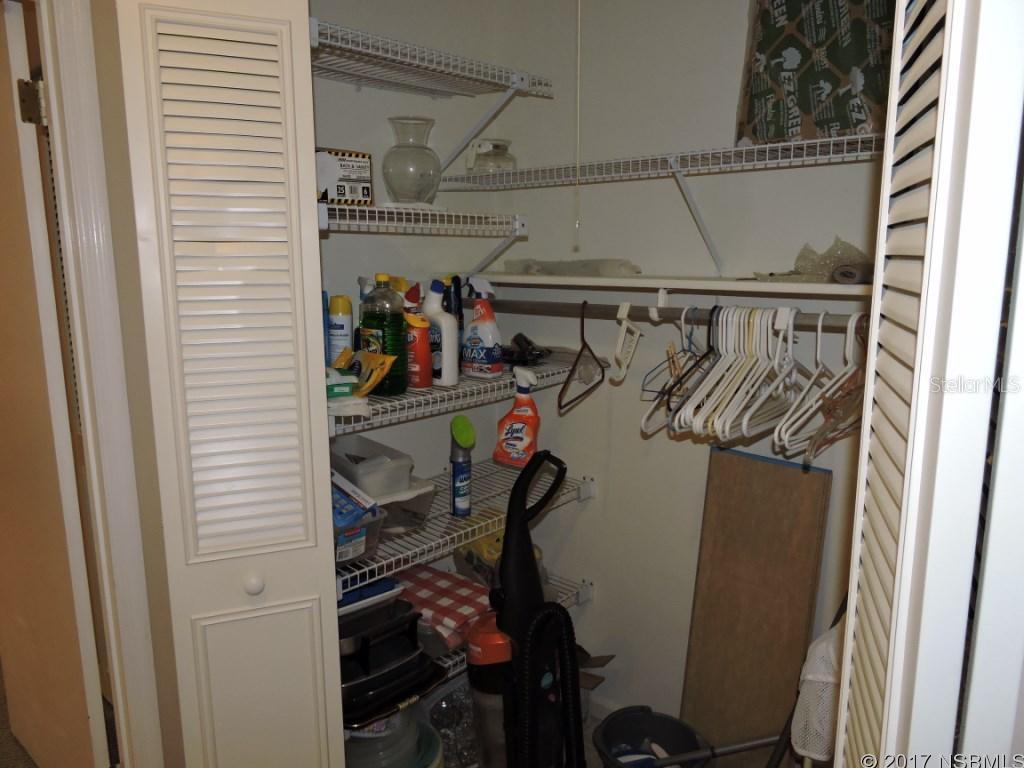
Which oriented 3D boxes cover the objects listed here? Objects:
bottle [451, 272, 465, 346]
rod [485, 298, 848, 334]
[{"bbox_3d":[-0.166,-0.178,2.083,0.075,0.280,0.062,10,14,43],"label":"bottle"},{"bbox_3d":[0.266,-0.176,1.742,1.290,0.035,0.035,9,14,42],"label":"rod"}]

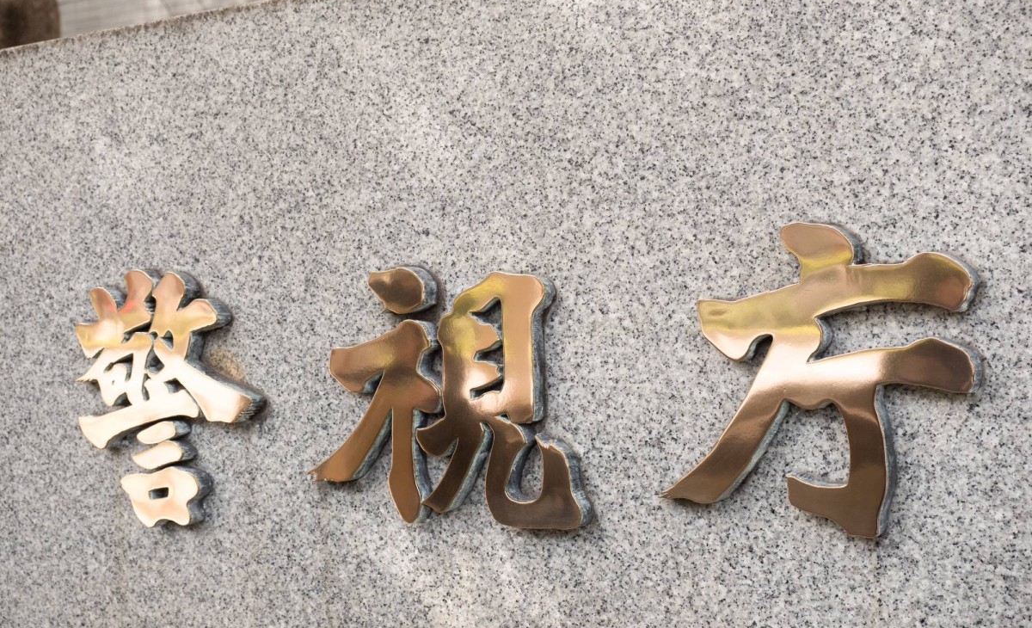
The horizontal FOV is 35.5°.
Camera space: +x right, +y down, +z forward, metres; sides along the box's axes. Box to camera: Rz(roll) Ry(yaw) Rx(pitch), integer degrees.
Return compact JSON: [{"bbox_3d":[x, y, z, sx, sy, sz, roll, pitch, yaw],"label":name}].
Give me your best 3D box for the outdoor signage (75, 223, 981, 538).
[{"bbox_3d":[-0.073,0.099,2.057,1.332,0.373,0.031,-3,0,31],"label":"outdoor signage"}]

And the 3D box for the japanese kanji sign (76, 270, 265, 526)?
[{"bbox_3d":[-0.499,0.120,2.317,0.333,0.373,0.031,-3,0,31],"label":"japanese kanji sign"}]

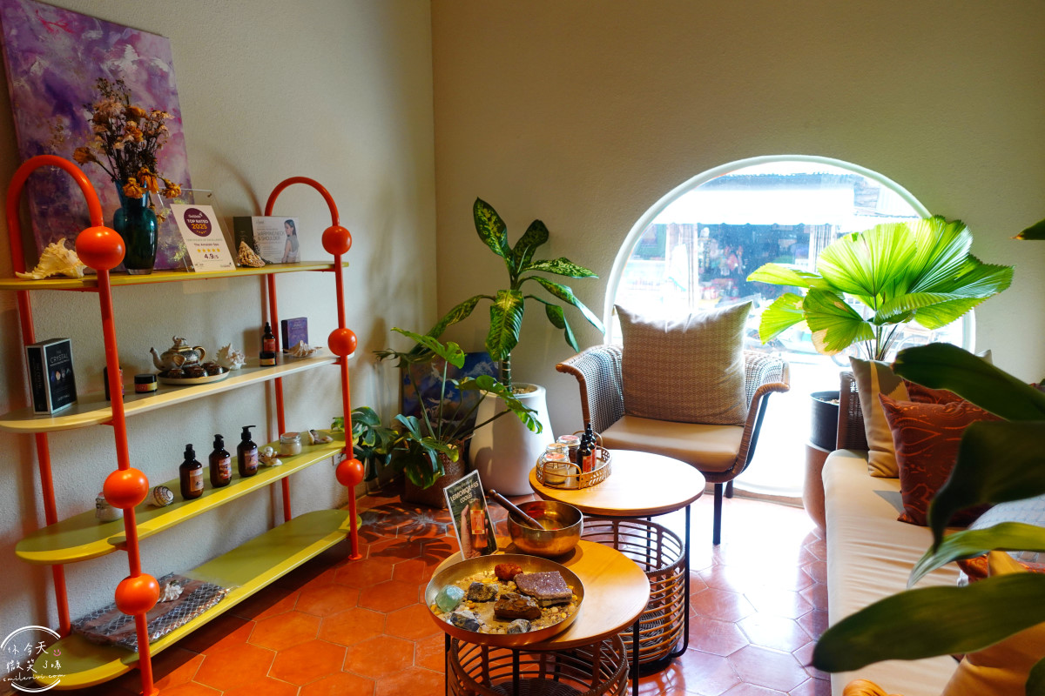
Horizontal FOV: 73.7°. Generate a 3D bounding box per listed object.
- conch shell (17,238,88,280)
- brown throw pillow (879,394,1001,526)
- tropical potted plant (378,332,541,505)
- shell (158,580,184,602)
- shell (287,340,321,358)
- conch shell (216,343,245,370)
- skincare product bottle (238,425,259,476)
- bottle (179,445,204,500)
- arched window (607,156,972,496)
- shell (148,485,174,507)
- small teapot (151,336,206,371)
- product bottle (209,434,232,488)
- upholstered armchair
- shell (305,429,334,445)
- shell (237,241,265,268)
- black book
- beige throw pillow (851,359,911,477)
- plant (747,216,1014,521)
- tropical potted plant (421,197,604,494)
[{"bbox_3d":[-1.175,-0.222,1.740,0.160,0.102,0.105,-3,10,-15],"label":"conch shell"},{"bbox_3d":[1.246,0.318,1.909,0.420,0.400,0.150,0,-12,25],"label":"brown throw pillow"},{"bbox_3d":[-0.288,0.313,3.138,0.650,0.790,0.560,4,10,25],"label":"tropical potted plant"},{"bbox_3d":[-1.203,0.820,2.368,0.093,0.052,0.070,-9,12,-40],"label":"shell"},{"bbox_3d":[-0.800,0.003,2.535,0.128,0.060,0.080,-3,10,-15],"label":"shell"},{"bbox_3d":[-0.962,0.030,2.300,0.092,0.085,0.080,-4,10,-23],"label":"conch shell"},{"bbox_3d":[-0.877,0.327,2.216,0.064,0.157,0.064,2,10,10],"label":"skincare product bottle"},{"bbox_3d":[-0.972,0.358,2.032,0.064,0.155,0.064,5,11,27],"label":"bottle"},{"bbox_3d":[1.091,-0.076,3.046,1.490,1.490,0.100,4,10,24],"label":"arched window"},{"bbox_3d":[-1.034,0.424,1.995,0.072,0.052,0.056,2,10,15],"label":"shell"},{"bbox_3d":[-1.088,0.018,2.200,0.095,0.106,0.158,7,12,38],"label":"small teapot"},{"bbox_3d":[-0.961,0.355,2.210,0.067,0.169,0.066,6,11,32],"label":"product bottle"},{"bbox_3d":[0.654,0.387,2.990,0.910,0.700,0.670,4,10,25],"label":"upholstered armchair"},{"bbox_3d":[-0.779,0.341,2.670,0.100,0.048,0.060,-4,10,-23],"label":"shell"},{"bbox_3d":[-0.927,-0.320,2.380,0.090,0.085,0.080,-4,10,-23],"label":"shell"},{"bbox_3d":[-1.184,0.070,1.756,0.041,0.169,0.120,-1,9,-5],"label":"black book"},{"bbox_3d":[1.330,0.230,2.340,0.460,0.430,0.150,2,-3,10],"label":"beige throw pillow"},{"bbox_3d":[1.355,0.150,2.660,0.930,1.280,0.800,4,10,25],"label":"plant"},{"bbox_3d":[-0.047,-0.010,3.259,0.790,1.400,0.660,4,10,25],"label":"tropical potted plant"}]

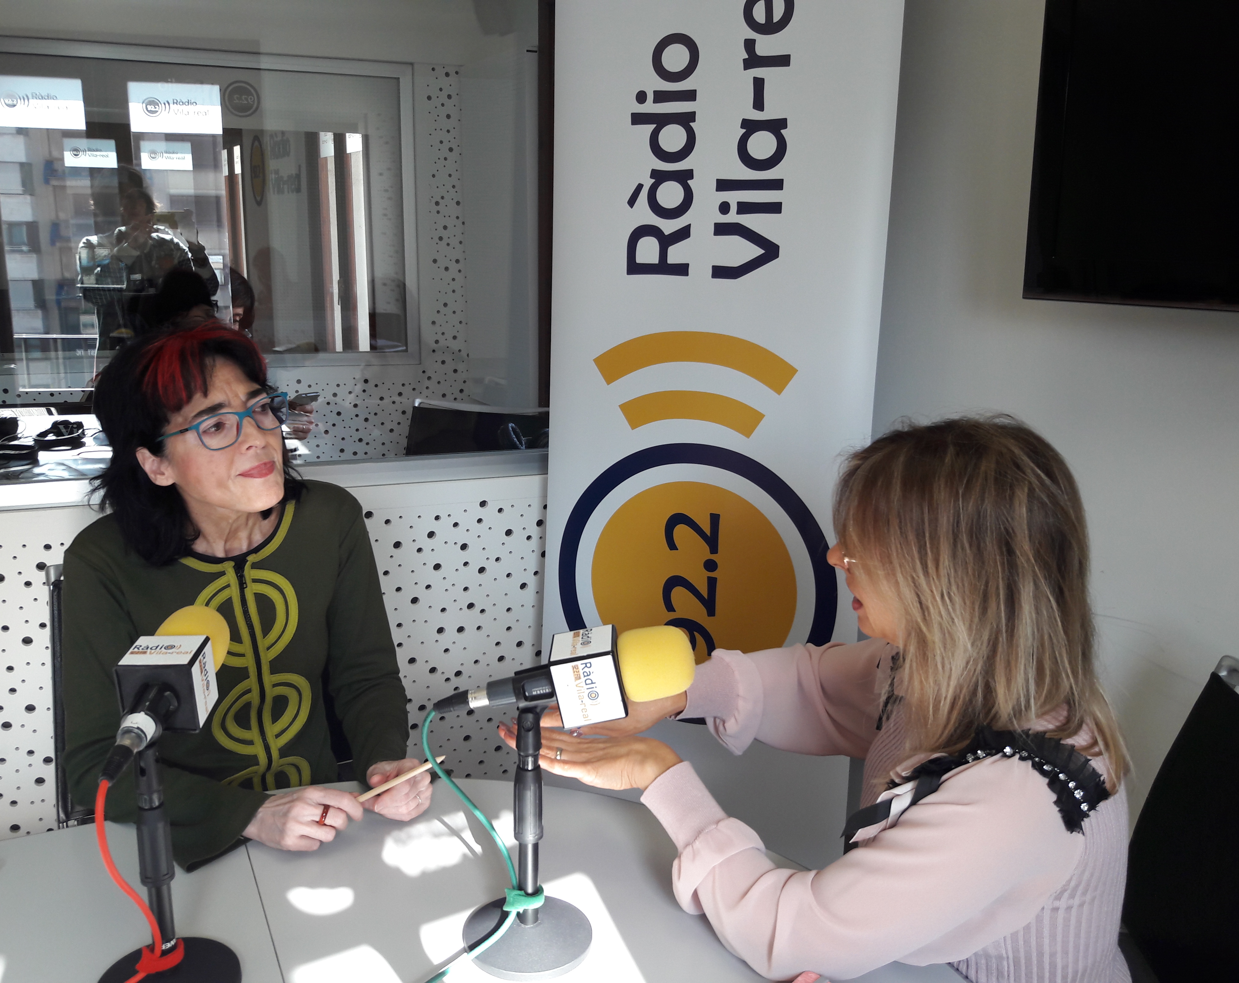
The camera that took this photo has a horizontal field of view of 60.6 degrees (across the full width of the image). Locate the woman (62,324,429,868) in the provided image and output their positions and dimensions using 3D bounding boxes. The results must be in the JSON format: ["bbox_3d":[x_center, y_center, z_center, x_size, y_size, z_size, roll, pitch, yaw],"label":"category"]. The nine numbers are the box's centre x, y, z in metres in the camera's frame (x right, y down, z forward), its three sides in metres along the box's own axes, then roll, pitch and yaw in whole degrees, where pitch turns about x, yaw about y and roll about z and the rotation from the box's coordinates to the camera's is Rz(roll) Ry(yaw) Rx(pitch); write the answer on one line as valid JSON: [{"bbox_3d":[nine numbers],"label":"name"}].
[{"bbox_3d":[-0.485,0.443,1.389,0.480,1.280,0.620,-6,15,-30],"label":"woman"}]

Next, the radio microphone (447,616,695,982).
[{"bbox_3d":[-0.052,0.294,1.043,0.247,0.335,0.132,1,13,-2],"label":"radio microphone"}]

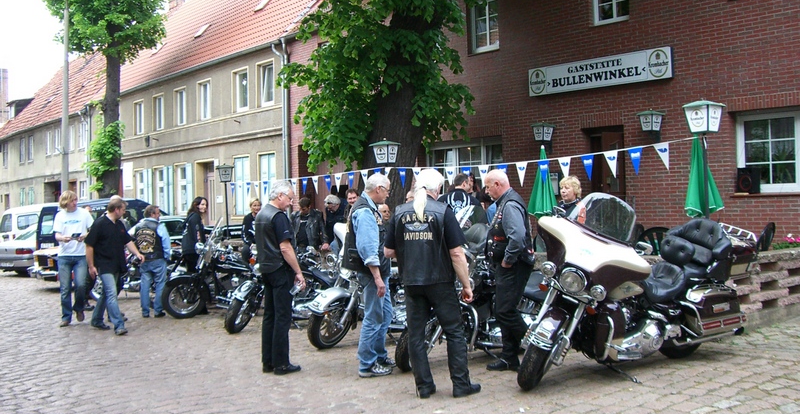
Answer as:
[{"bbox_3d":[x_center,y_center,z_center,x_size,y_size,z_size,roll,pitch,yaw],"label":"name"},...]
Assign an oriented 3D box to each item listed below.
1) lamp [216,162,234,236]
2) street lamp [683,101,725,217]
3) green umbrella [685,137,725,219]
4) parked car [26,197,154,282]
[{"bbox_3d":[-3.596,-0.124,18.200,0.360,1.570,0.360,-1,-1,-11],"label":"lamp"},{"bbox_3d":[3.444,-0.389,9.900,0.360,1.640,0.360,-1,-1,-41],"label":"street lamp"},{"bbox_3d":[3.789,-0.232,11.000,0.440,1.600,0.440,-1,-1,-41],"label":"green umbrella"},{"bbox_3d":[-6.499,0.776,20.296,4.300,1.800,1.750,-1,-1,-38],"label":"parked car"}]

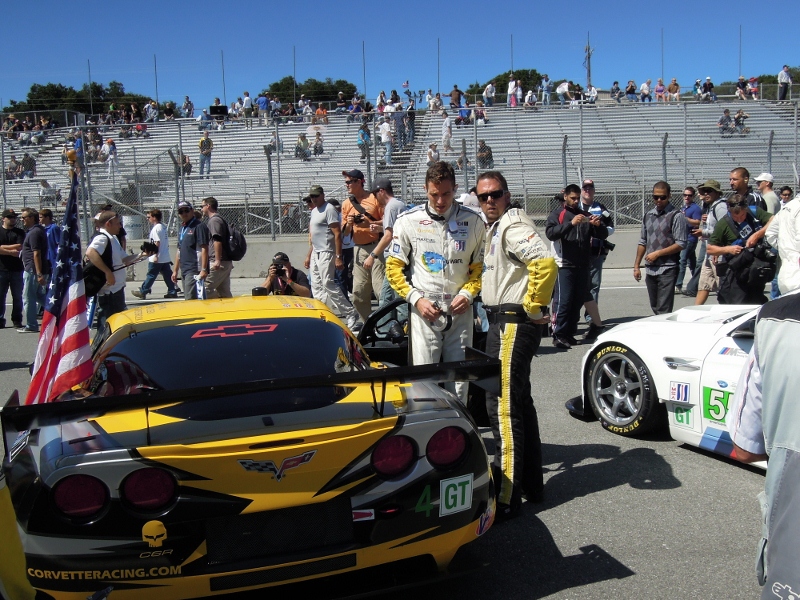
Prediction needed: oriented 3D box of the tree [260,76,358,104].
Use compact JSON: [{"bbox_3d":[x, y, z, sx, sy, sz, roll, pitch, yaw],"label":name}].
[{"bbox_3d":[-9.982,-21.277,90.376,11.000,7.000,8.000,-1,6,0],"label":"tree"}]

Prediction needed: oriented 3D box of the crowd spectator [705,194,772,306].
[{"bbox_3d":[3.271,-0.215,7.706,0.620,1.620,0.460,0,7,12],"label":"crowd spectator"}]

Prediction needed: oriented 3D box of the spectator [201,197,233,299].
[{"bbox_3d":[-2.664,-0.581,11.597,0.480,1.770,0.500,-1,7,3],"label":"spectator"}]

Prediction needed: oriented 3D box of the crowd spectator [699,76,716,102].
[{"bbox_3d":[15.255,-10.382,40.000,0.620,1.280,0.800,-2,6,0],"label":"crowd spectator"}]

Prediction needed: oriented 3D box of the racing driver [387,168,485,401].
[{"bbox_3d":[0.183,0.164,4.375,0.530,1.810,0.380,-1,7,5],"label":"racing driver"}]

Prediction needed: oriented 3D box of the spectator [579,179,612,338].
[{"bbox_3d":[2.325,-0.540,9.850,0.540,1.860,0.420,0,6,11],"label":"spectator"}]

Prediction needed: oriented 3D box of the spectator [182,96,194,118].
[{"bbox_3d":[-11.745,-10.411,45.092,0.520,1.720,0.420,-3,6,-11],"label":"spectator"}]

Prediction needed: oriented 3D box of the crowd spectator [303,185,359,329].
[{"bbox_3d":[-0.875,-0.484,9.900,0.580,1.830,0.650,3,8,38],"label":"crowd spectator"}]

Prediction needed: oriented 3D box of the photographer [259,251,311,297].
[{"bbox_3d":[-1.299,0.025,9.100,0.680,1.130,0.800,0,7,17],"label":"photographer"}]

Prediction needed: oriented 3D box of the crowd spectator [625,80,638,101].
[{"bbox_3d":[11.462,-10.215,40.000,0.620,1.250,0.780,-2,6,-3],"label":"crowd spectator"}]

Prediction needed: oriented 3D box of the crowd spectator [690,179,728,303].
[{"bbox_3d":[3.903,-0.621,10.200,0.600,1.780,0.520,-5,7,-29],"label":"crowd spectator"}]

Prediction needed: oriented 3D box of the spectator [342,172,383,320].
[{"bbox_3d":[-0.393,-0.361,8.488,0.550,1.930,0.420,3,8,37],"label":"spectator"}]

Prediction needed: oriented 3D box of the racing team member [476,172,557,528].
[{"bbox_3d":[0.597,0.232,4.220,0.440,1.790,0.560,-6,7,-31],"label":"racing team member"}]

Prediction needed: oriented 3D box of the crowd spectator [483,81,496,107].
[{"bbox_3d":[4.998,-11.413,45.083,0.600,1.550,0.500,1,6,18],"label":"crowd spectator"}]

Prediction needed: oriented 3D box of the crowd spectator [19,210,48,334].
[{"bbox_3d":[-5.264,-0.442,11.650,0.400,1.800,0.480,-4,7,-22],"label":"crowd spectator"}]

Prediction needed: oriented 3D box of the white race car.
[{"bbox_3d":[3.080,0.332,4.780,1.920,1.320,4.650,-5,7,-29],"label":"white race car"}]

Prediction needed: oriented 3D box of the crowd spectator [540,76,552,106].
[{"bbox_3d":[7.299,-10.354,40.300,0.580,1.740,0.420,2,7,30],"label":"crowd spectator"}]

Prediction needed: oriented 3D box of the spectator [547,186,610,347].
[{"bbox_3d":[1.915,-0.369,8.785,0.580,1.750,0.440,-6,8,-30],"label":"spectator"}]

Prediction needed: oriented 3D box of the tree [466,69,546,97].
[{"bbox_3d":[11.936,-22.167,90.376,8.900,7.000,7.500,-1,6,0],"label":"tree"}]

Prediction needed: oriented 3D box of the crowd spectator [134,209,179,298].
[{"bbox_3d":[-4.535,-0.852,14.831,0.740,1.660,0.500,-1,7,7],"label":"crowd spectator"}]

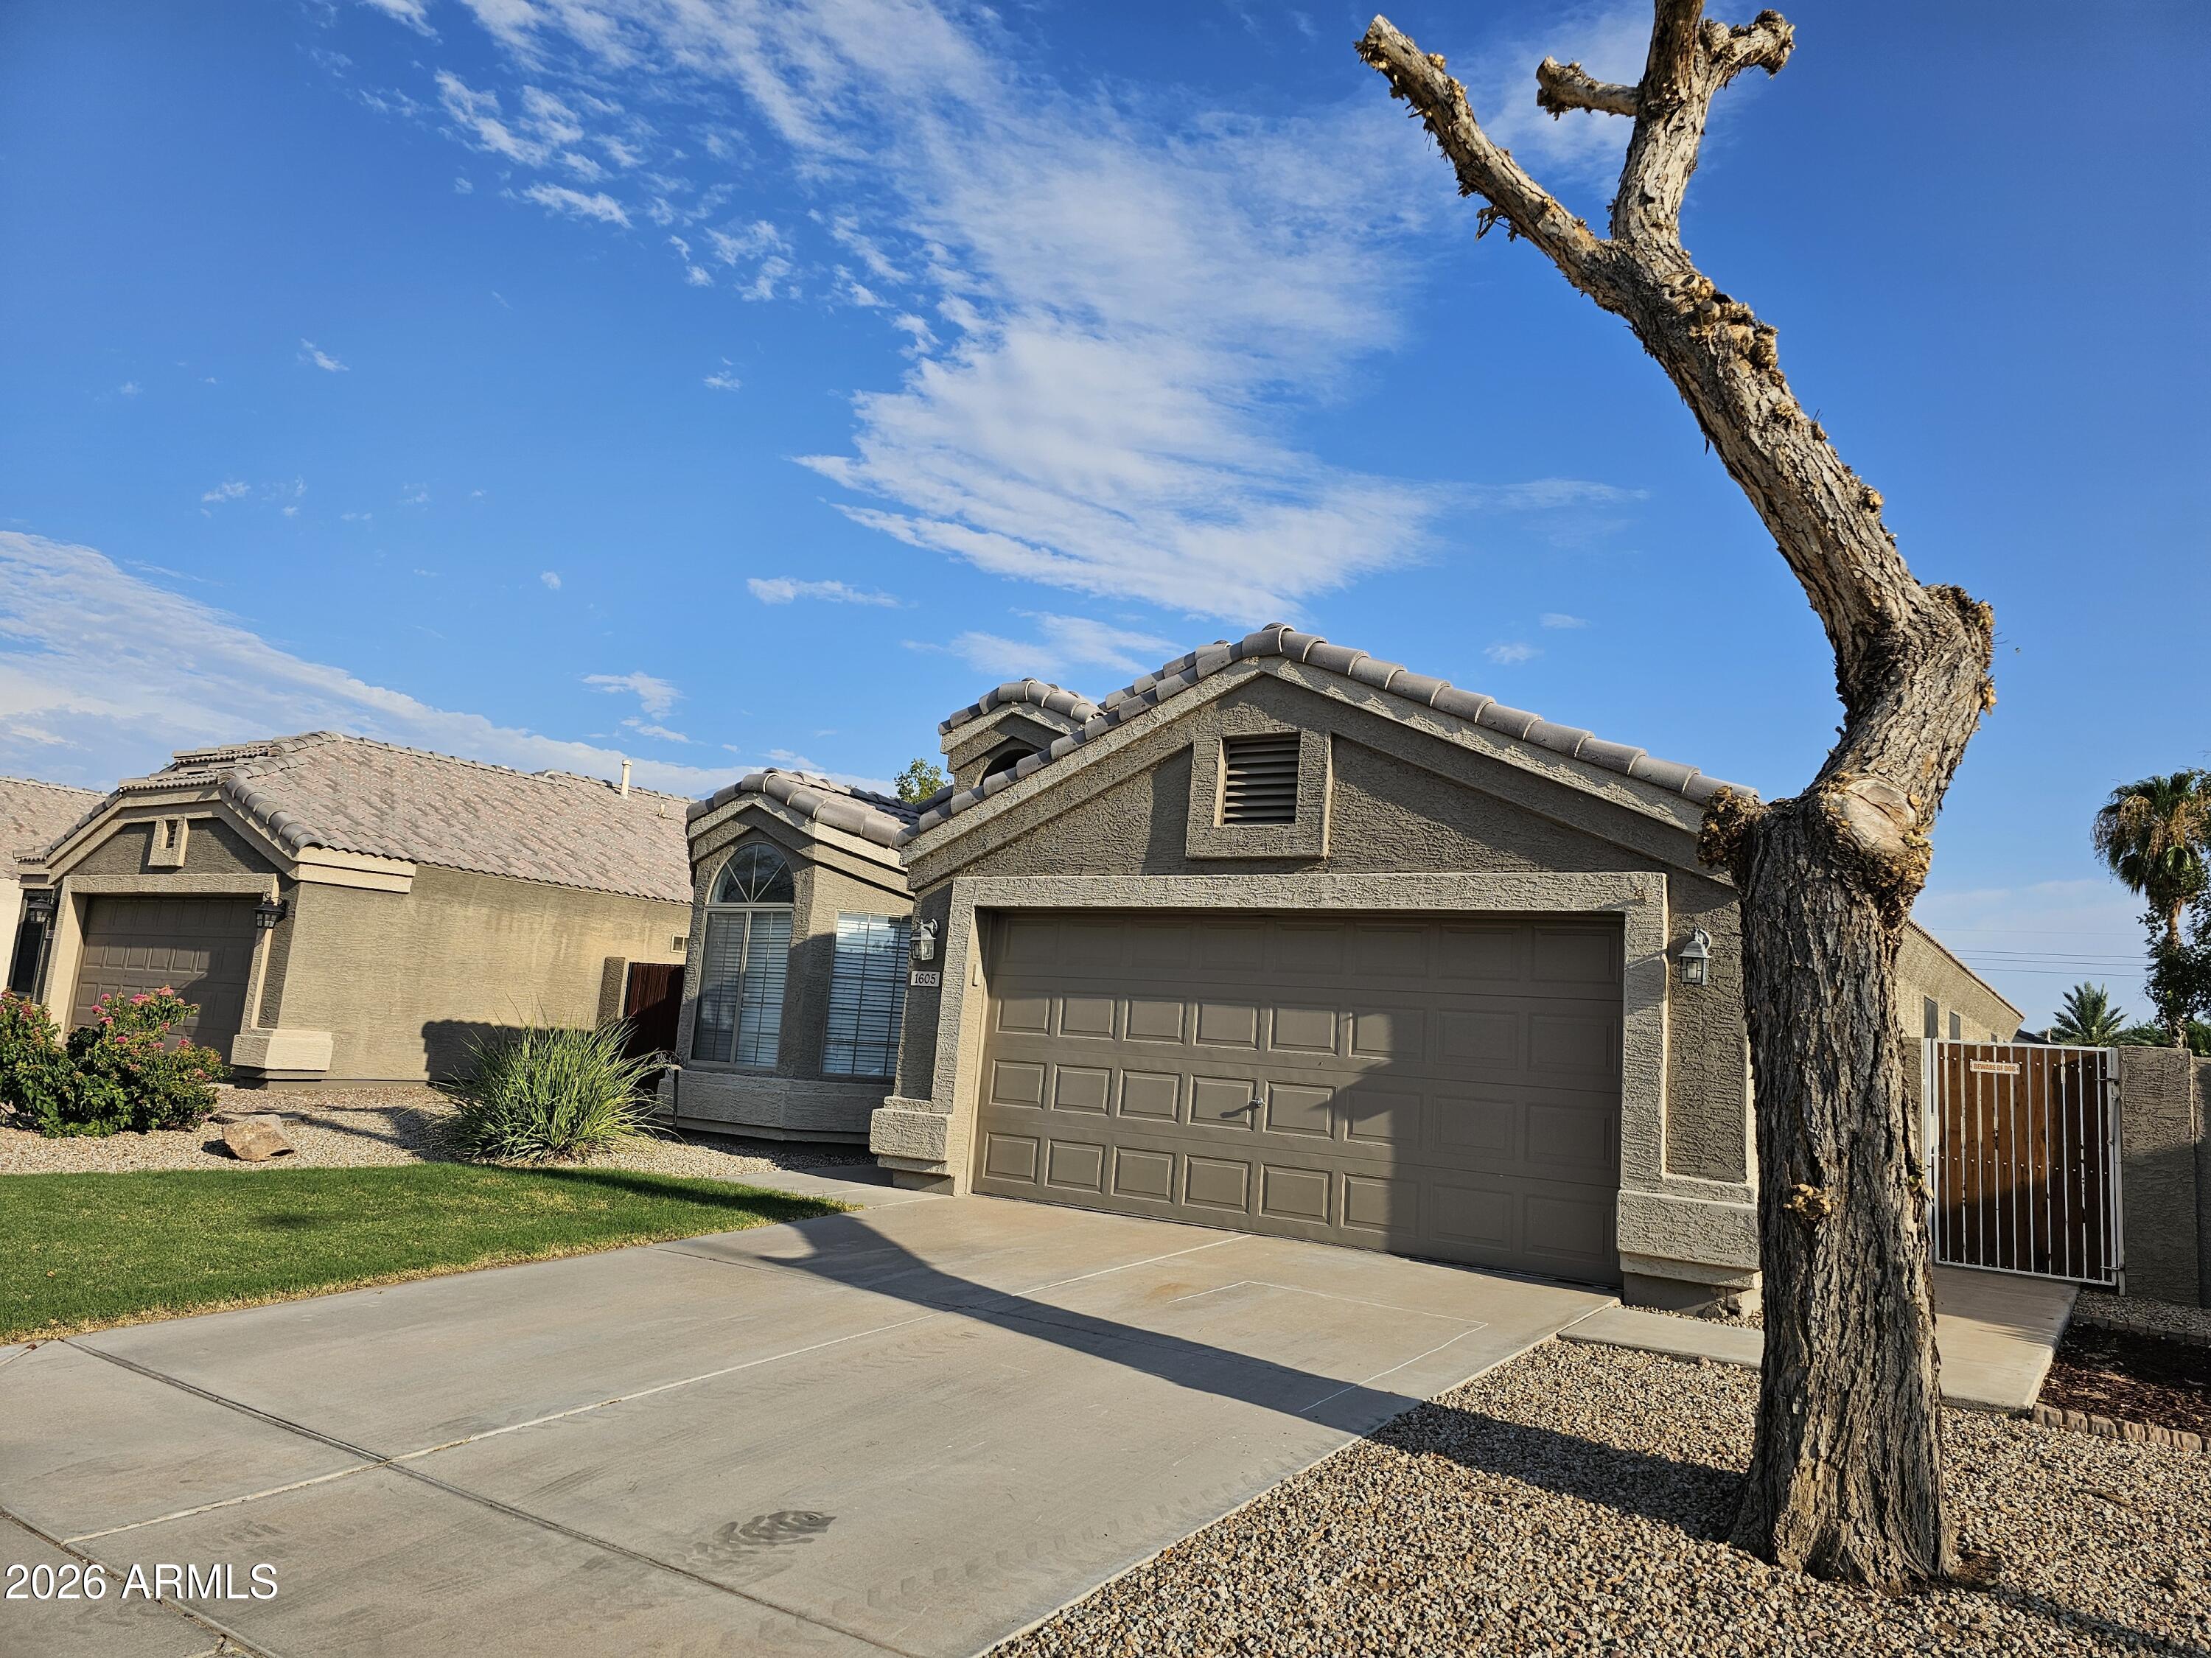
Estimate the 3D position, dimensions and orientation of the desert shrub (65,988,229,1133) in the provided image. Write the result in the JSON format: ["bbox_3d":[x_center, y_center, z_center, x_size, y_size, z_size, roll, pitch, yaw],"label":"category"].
[{"bbox_3d":[-8.287,2.029,12.700,1.280,1.170,1.200,10,-10,-32],"label":"desert shrub"}]

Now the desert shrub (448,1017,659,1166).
[{"bbox_3d":[-4.748,2.211,12.600,1.720,1.100,1.600,7,-9,-19],"label":"desert shrub"}]

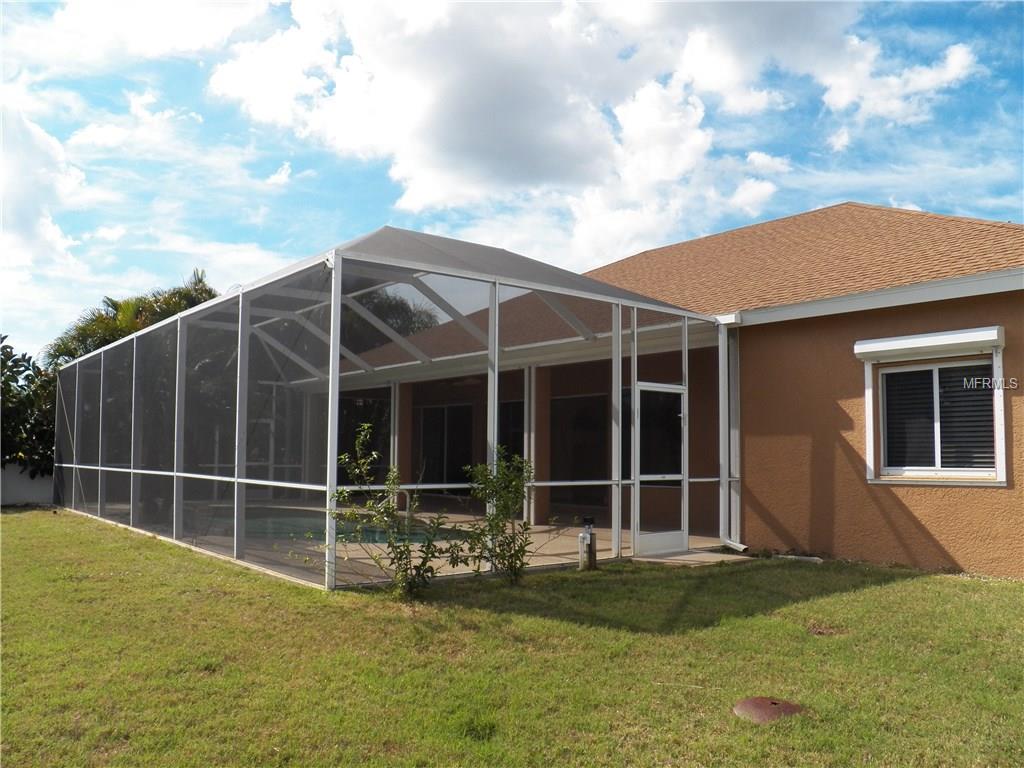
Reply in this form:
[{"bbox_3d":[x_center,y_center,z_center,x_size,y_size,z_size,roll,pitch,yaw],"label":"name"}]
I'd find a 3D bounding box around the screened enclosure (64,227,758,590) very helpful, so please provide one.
[{"bbox_3d":[-3.809,0.357,15.280,5.910,4.210,14.710,4,-6,-37],"label":"screened enclosure"}]

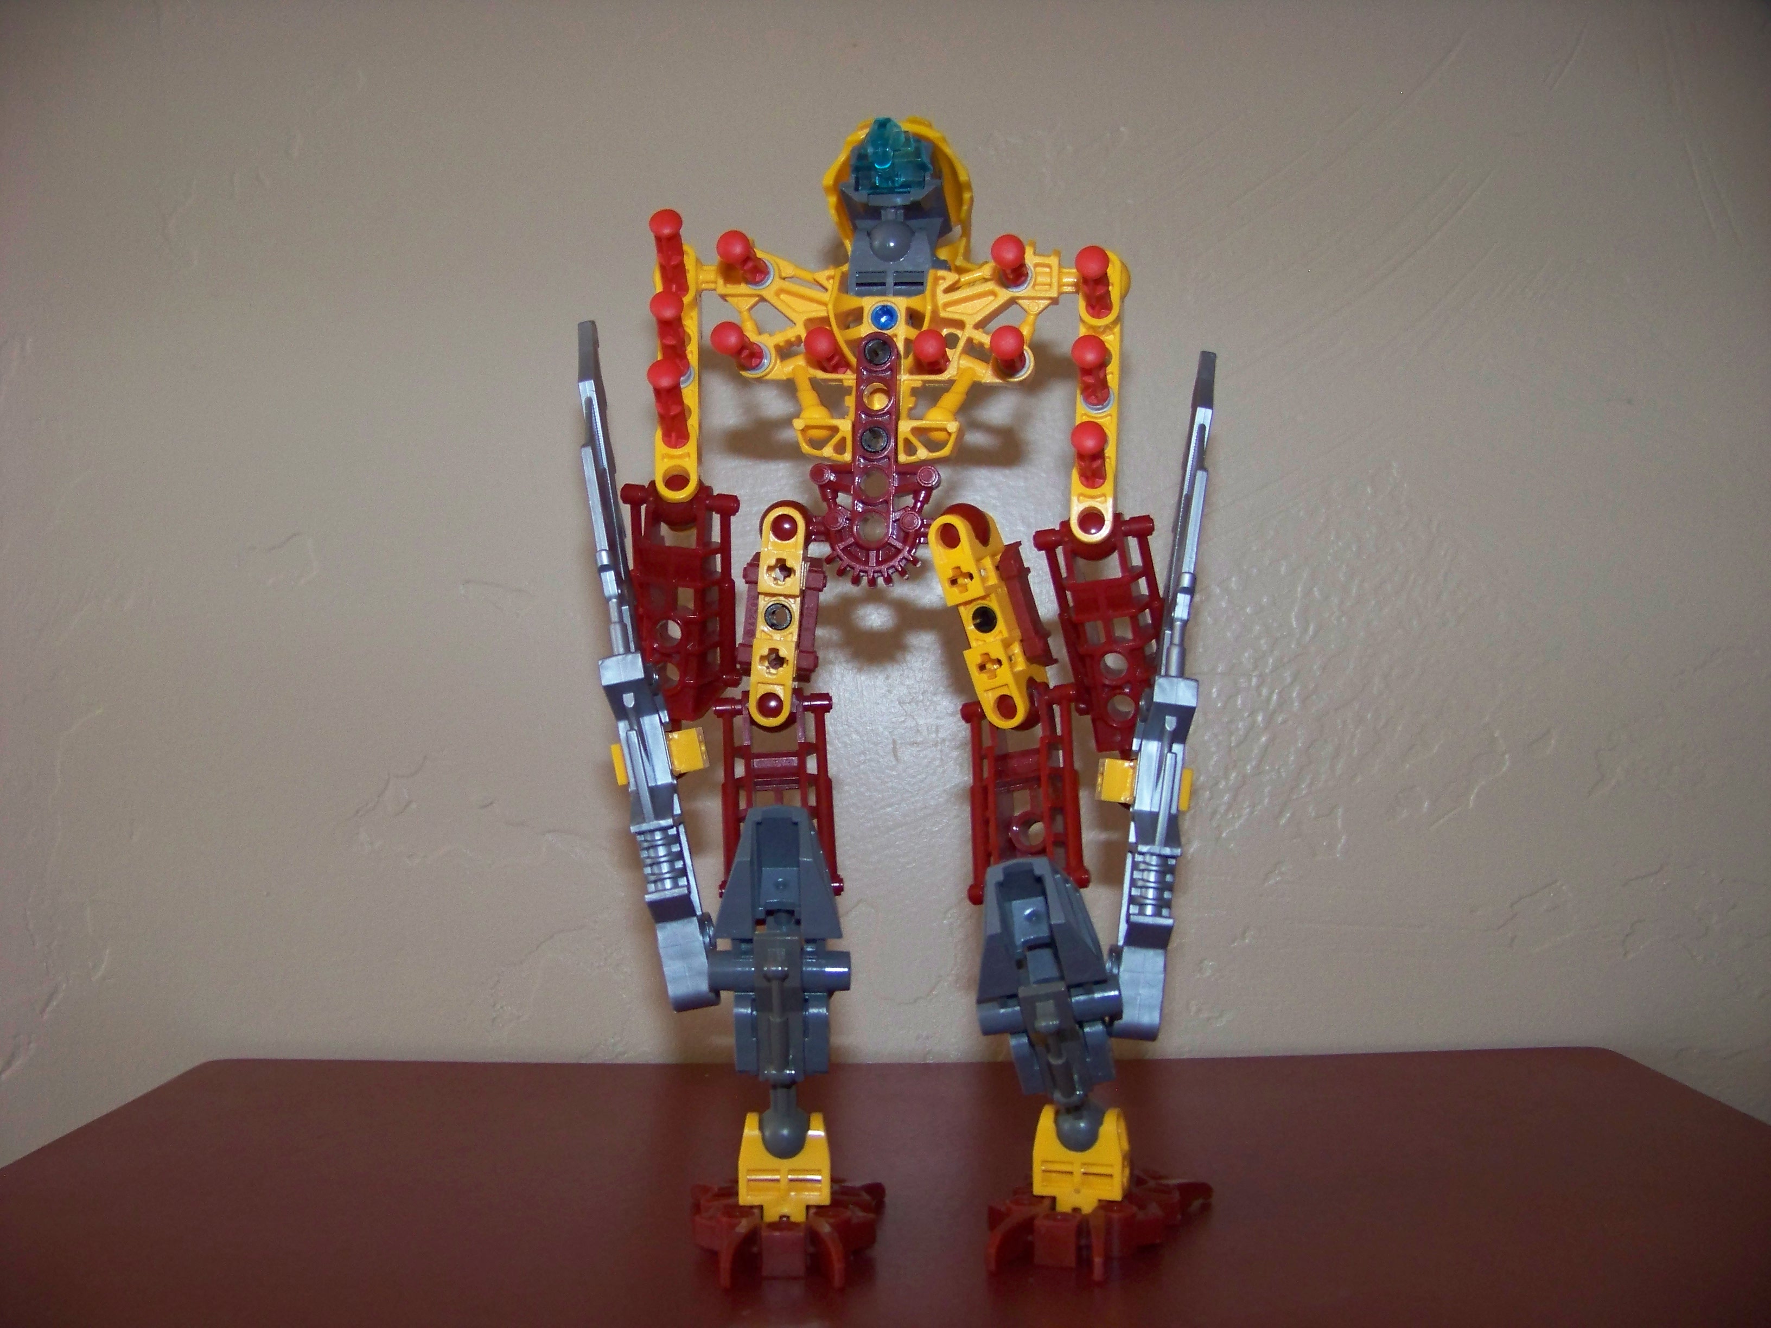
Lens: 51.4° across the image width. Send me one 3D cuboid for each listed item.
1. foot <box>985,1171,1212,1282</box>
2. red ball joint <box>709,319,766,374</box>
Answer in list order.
[{"bbox_3d":[0.038,0.103,0.345,0.035,0.011,0.044,-1,-1,22],"label":"foot"},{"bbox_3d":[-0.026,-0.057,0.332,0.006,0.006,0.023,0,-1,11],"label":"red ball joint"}]

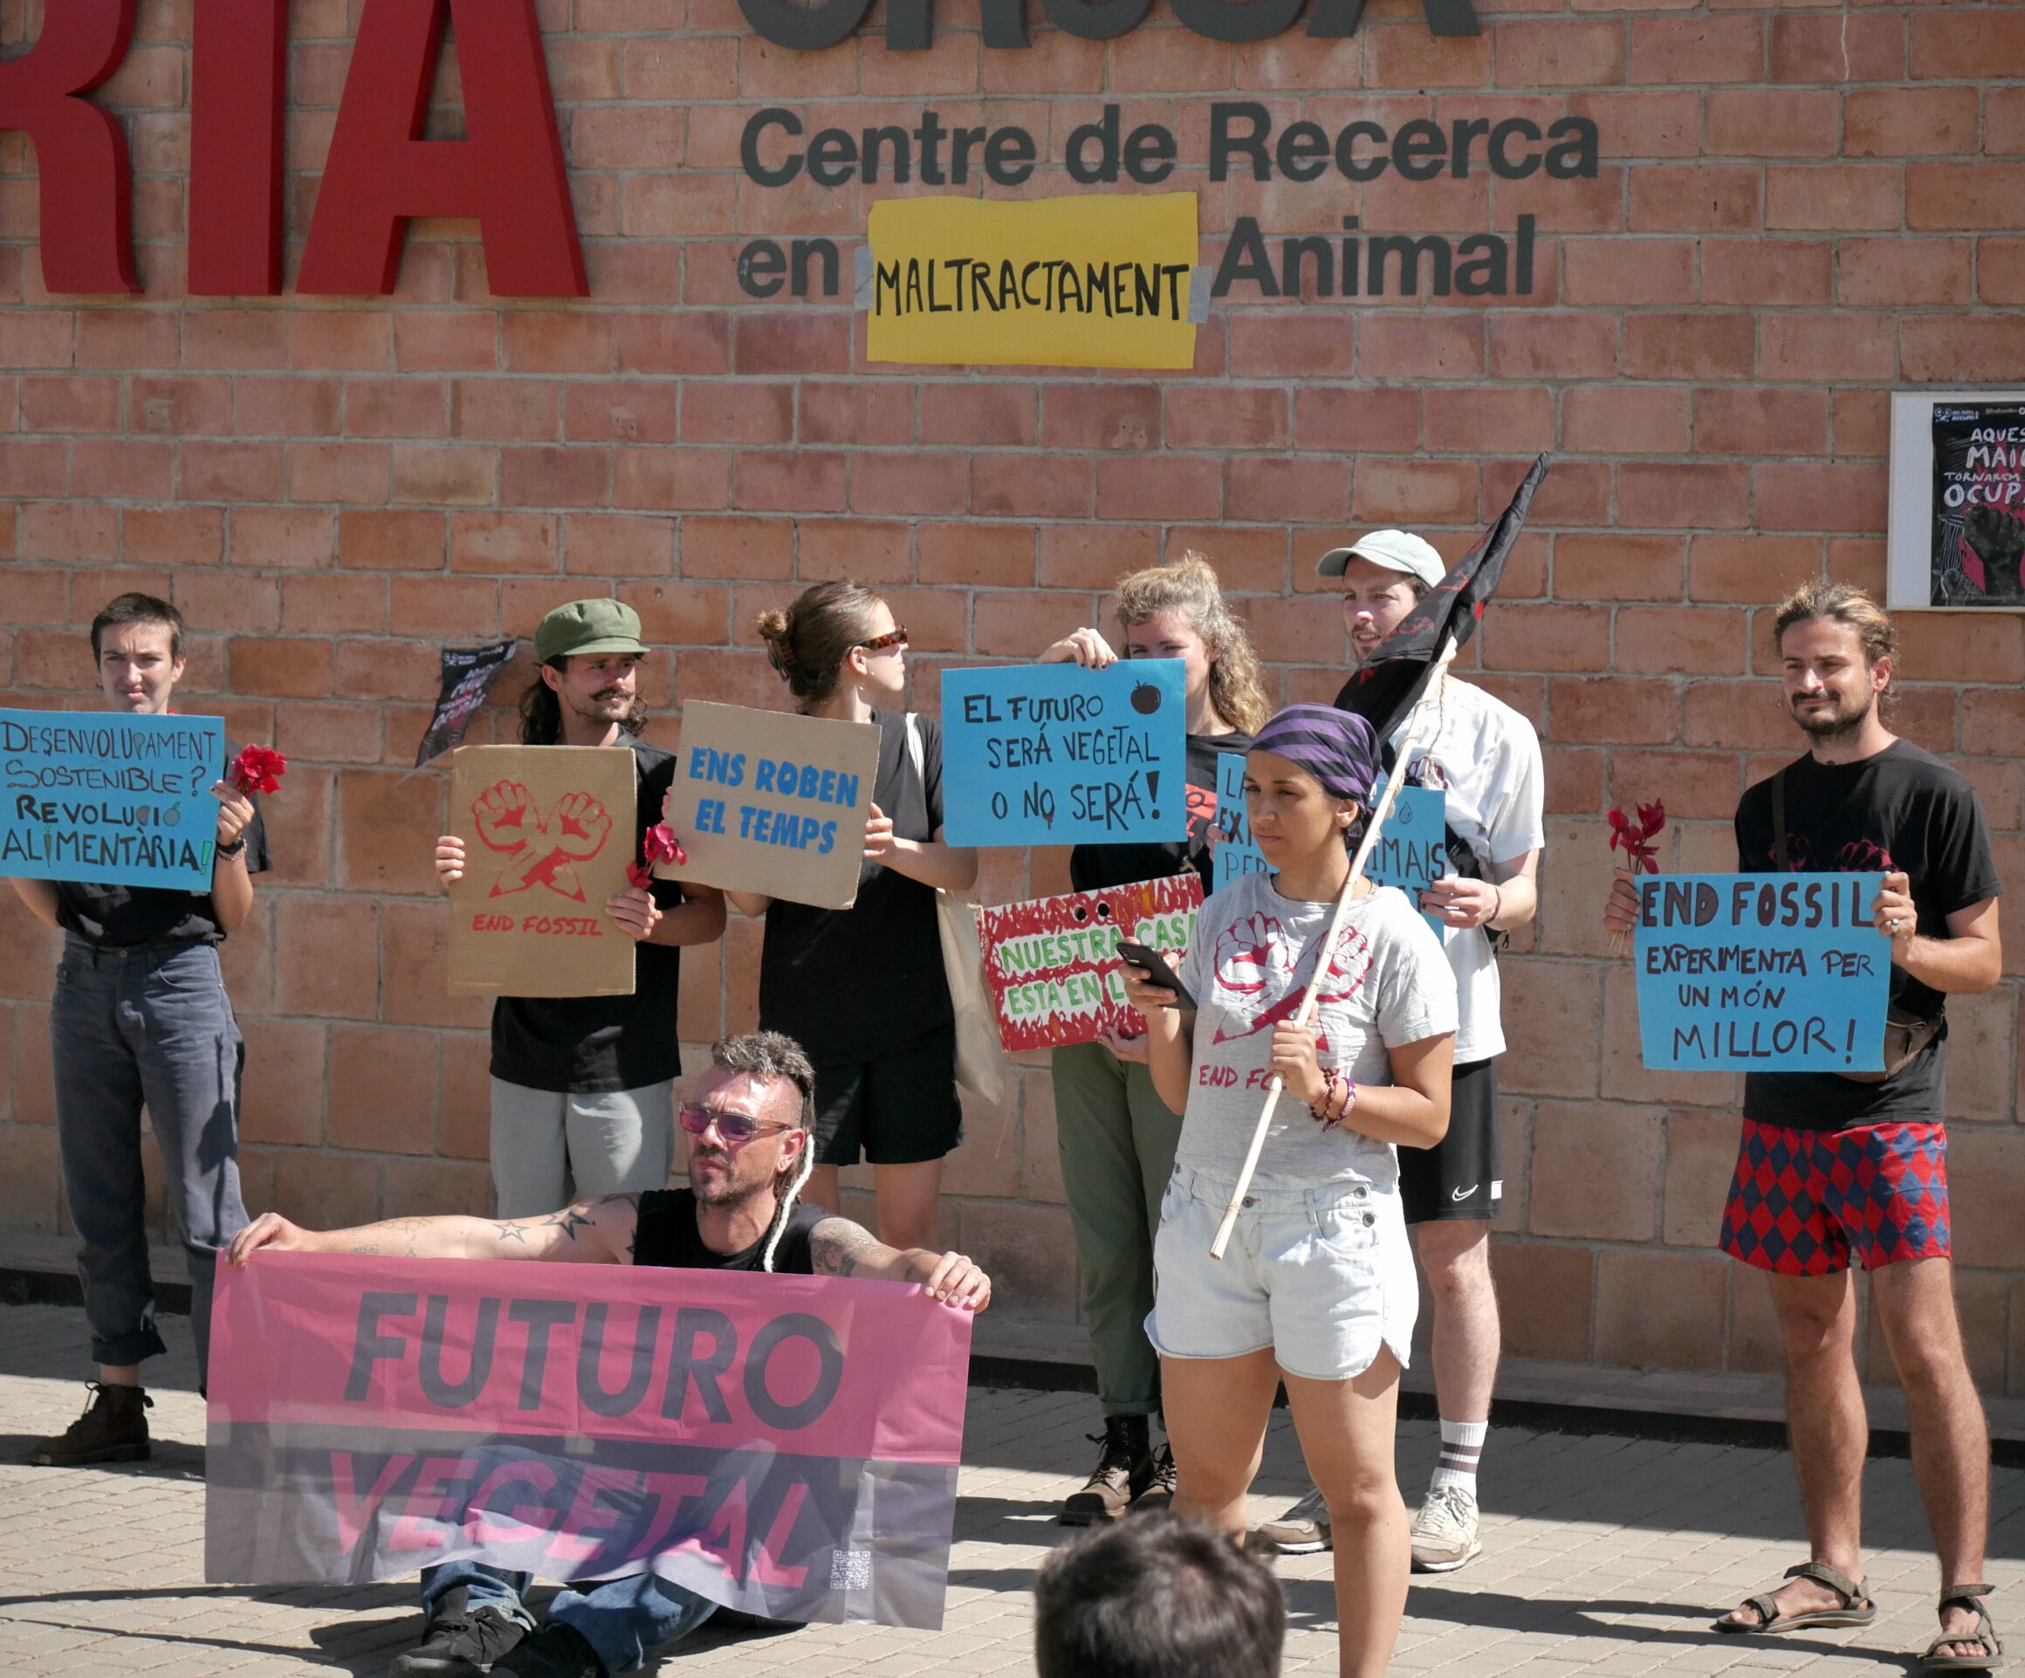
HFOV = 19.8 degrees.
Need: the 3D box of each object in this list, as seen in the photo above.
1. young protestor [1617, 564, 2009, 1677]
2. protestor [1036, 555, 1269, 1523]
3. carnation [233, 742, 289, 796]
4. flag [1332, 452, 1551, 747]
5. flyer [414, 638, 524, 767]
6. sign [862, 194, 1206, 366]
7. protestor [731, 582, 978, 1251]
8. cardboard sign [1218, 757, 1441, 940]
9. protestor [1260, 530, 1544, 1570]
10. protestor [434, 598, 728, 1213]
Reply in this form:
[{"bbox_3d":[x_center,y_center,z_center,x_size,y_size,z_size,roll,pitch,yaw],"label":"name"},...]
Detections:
[{"bbox_3d":[1.318,0.461,9.569,0.580,1.757,0.460,3,2,27],"label":"young protestor"},{"bbox_3d":[0.260,0.372,10.756,0.500,1.781,0.450,2,2,20],"label":"protestor"},{"bbox_3d":[-1.429,-0.129,11.023,0.105,0.105,0.095,2,2,10],"label":"carnation"},{"bbox_3d":[0.631,-0.349,8.483,0.180,0.470,0.150,21,-9,11],"label":"flag"},{"bbox_3d":[-1.238,-0.310,13.231,0.270,0.286,0.060,3,2,26],"label":"flyer"},{"bbox_3d":[0.039,-1.207,12.596,0.788,0.362,0.015,3,2,26],"label":"sign"},{"bbox_3d":[-0.308,0.384,10.866,0.540,1.727,0.450,2,2,4],"label":"protestor"},{"bbox_3d":[0.561,0.028,10.239,0.420,0.310,0.015,5,2,18],"label":"cardboard sign"},{"bbox_3d":[0.699,0.365,10.465,0.540,1.840,0.430,3,3,30],"label":"protestor"},{"bbox_3d":[-0.816,0.394,10.938,0.530,1.674,0.430,2,2,7],"label":"protestor"}]

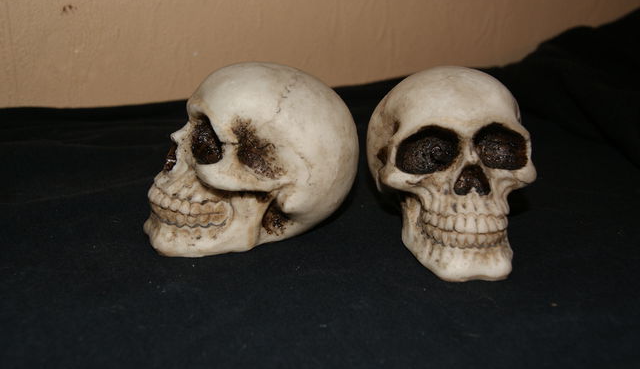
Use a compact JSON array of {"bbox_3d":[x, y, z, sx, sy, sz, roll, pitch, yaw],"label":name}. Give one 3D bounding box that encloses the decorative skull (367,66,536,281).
[{"bbox_3d":[0.085,-0.018,0.456,0.105,0.118,0.150,-1,16,-4],"label":"decorative skull"}]

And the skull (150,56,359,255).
[{"bbox_3d":[-0.045,-0.023,0.470,0.150,0.118,0.105,-6,17,-20],"label":"skull"}]

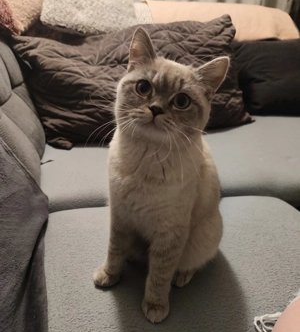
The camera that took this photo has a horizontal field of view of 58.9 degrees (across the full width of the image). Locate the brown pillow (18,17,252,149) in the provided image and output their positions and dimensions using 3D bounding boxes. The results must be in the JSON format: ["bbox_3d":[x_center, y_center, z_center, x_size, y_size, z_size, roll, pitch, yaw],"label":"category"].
[{"bbox_3d":[0.005,-0.325,0.985,0.790,0.420,0.200,-11,0,-16],"label":"brown pillow"}]

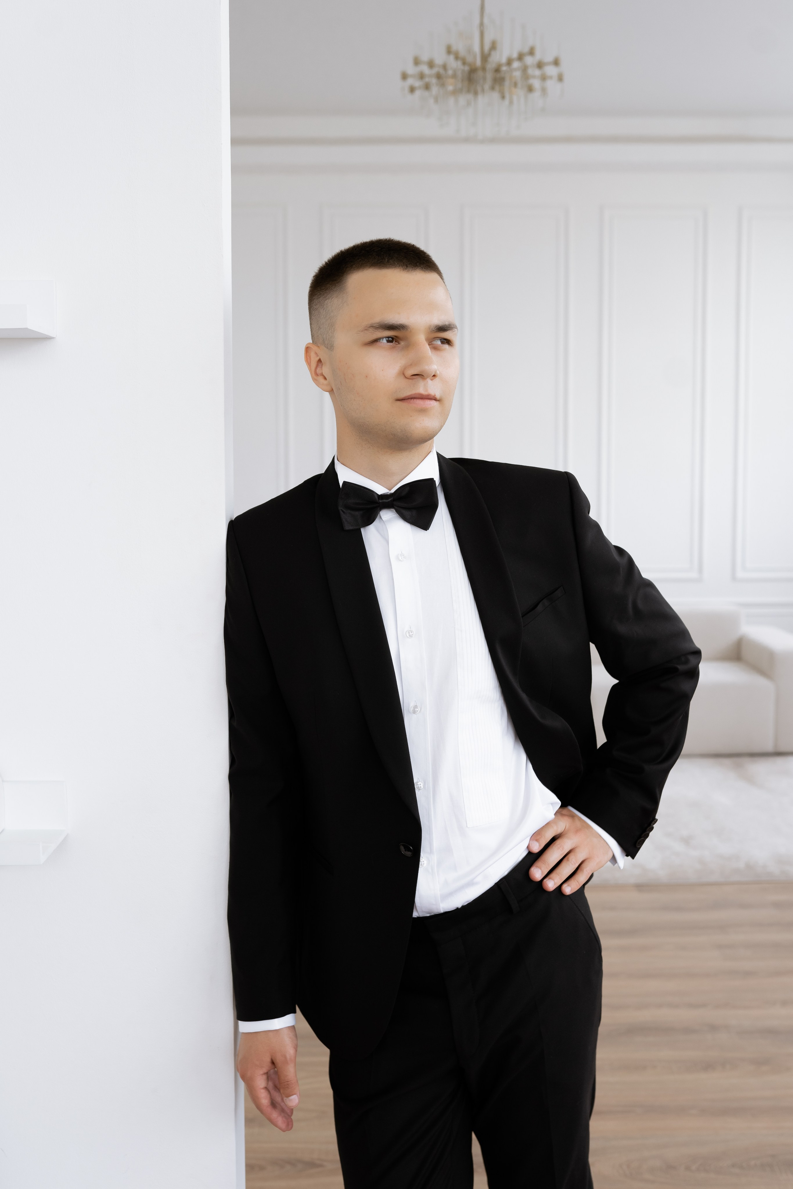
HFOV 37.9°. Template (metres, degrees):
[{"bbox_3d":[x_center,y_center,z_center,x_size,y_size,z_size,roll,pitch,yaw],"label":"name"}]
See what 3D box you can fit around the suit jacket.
[{"bbox_3d":[0.079,0.198,1.420,0.570,0.740,0.310,-2,4,5],"label":"suit jacket"}]

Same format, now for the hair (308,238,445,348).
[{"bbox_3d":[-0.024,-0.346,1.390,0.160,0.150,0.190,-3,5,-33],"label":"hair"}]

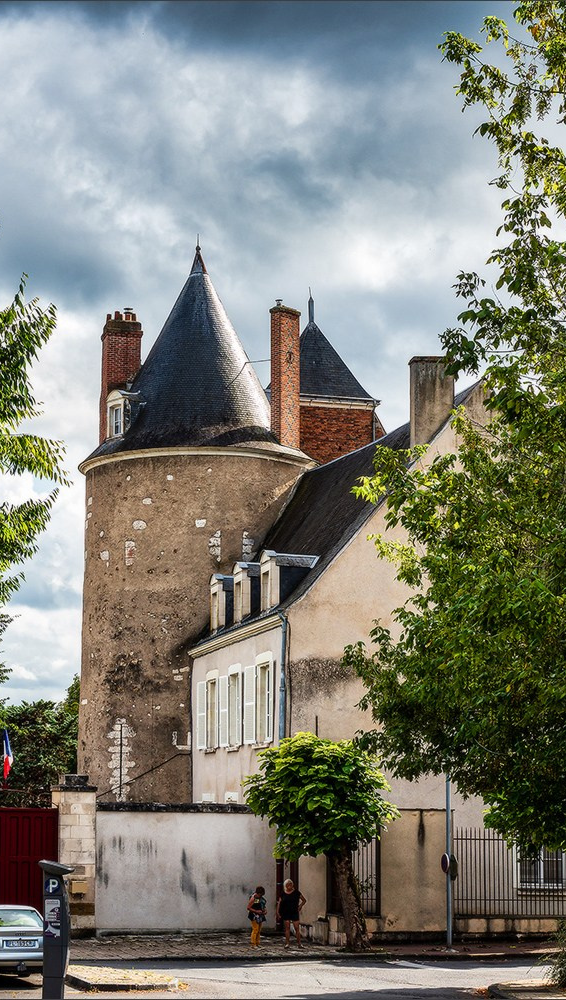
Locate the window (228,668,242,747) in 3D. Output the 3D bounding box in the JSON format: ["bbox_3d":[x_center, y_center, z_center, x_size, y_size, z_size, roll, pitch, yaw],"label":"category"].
[{"bbox_3d":[-1.341,5.870,50.309,0.220,2.099,1.300,3,-11,-18],"label":"window"}]

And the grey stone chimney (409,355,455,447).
[{"bbox_3d":[4.115,-2.581,49.769,1.233,2.759,0.550,3,-11,-18],"label":"grey stone chimney"}]

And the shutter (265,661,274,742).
[{"bbox_3d":[-0.341,5.277,47.019,0.070,2.118,0.580,2,-10,-10],"label":"shutter"}]

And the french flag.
[{"bbox_3d":[-7.896,7.320,51.518,0.360,1.482,0.300,0,-10,0],"label":"french flag"}]

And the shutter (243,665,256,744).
[{"bbox_3d":[-0.892,5.596,48.770,0.070,2.089,0.580,5,-11,-27],"label":"shutter"}]

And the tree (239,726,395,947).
[{"bbox_3d":[0.878,7.924,41.757,3.651,4.924,3.651,0,-10,0],"label":"tree"}]

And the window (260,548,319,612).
[{"bbox_3d":[0.282,2.217,48.655,1.600,1.636,1.000,3,-11,-18],"label":"window"}]

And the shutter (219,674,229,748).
[{"bbox_3d":[-1.680,6.044,51.185,0.070,1.993,0.580,5,-11,-27],"label":"shutter"}]

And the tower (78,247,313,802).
[{"bbox_3d":[-2.940,2.305,60.041,7.913,22.527,7.913,0,-10,0],"label":"tower"}]

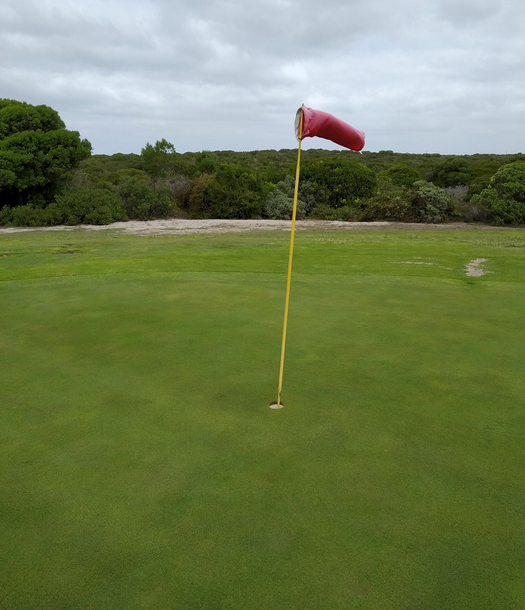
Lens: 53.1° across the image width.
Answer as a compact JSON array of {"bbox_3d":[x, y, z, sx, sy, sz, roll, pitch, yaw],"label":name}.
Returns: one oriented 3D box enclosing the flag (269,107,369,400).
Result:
[{"bbox_3d":[0.381,-0.268,3.572,0.600,2.050,0.240,-4,15,-15],"label":"flag"}]

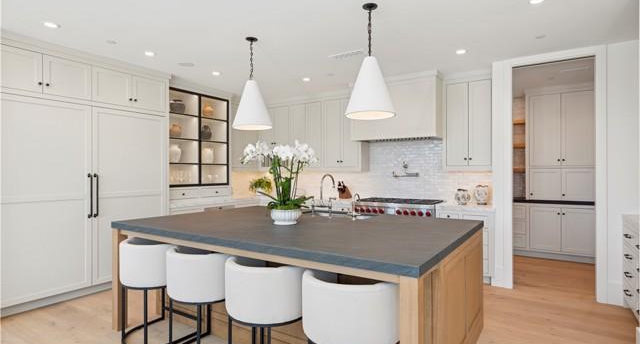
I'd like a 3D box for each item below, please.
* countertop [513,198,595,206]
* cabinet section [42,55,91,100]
[{"bbox_3d":[3.689,0.453,5.820,1.321,0.046,0.614,0,0,33],"label":"countertop"},{"bbox_3d":[-2.836,-0.982,3.871,0.420,0.409,0.452,0,0,33],"label":"cabinet section"}]

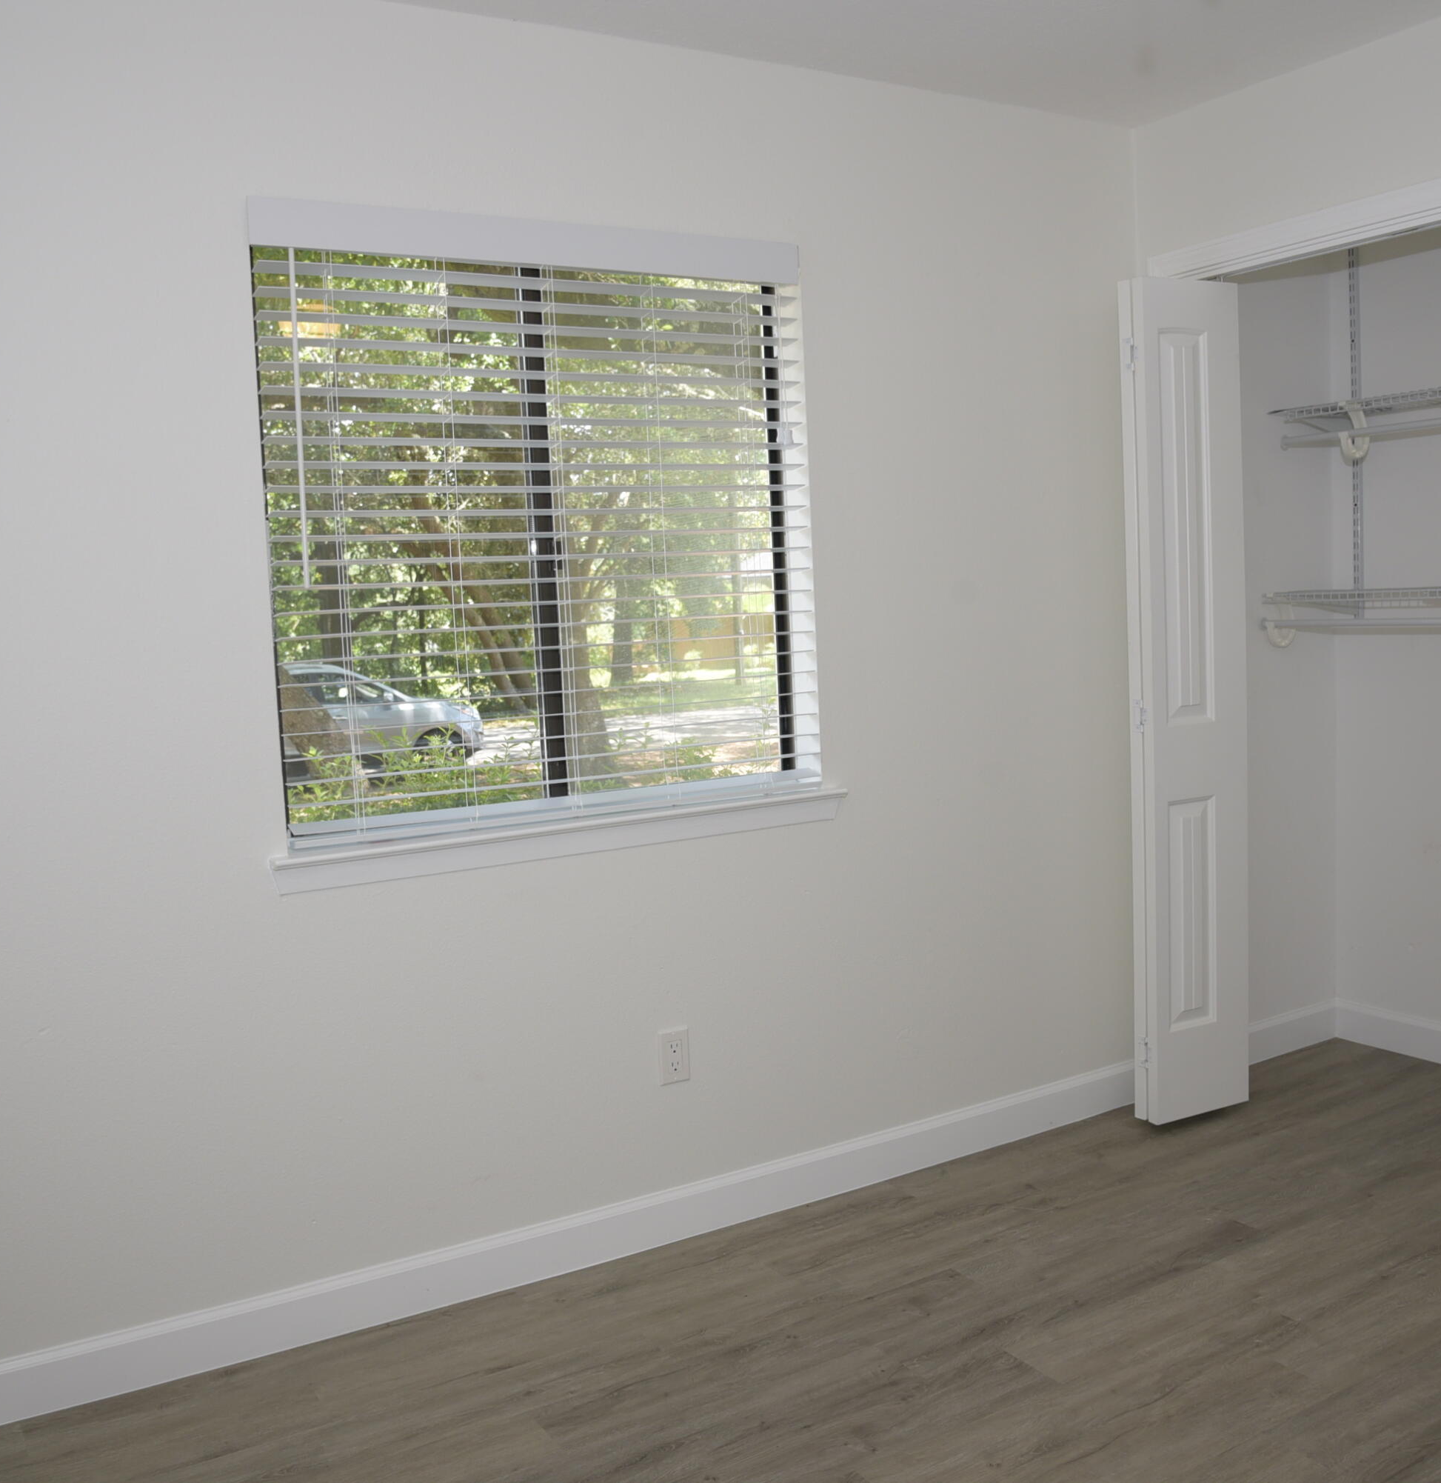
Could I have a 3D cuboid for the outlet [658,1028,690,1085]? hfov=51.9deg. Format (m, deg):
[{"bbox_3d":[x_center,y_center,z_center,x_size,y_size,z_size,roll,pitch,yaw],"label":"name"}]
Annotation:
[{"bbox_3d":[-0.096,0.667,3.129,0.070,0.115,0.008,-6,7,-29],"label":"outlet"}]

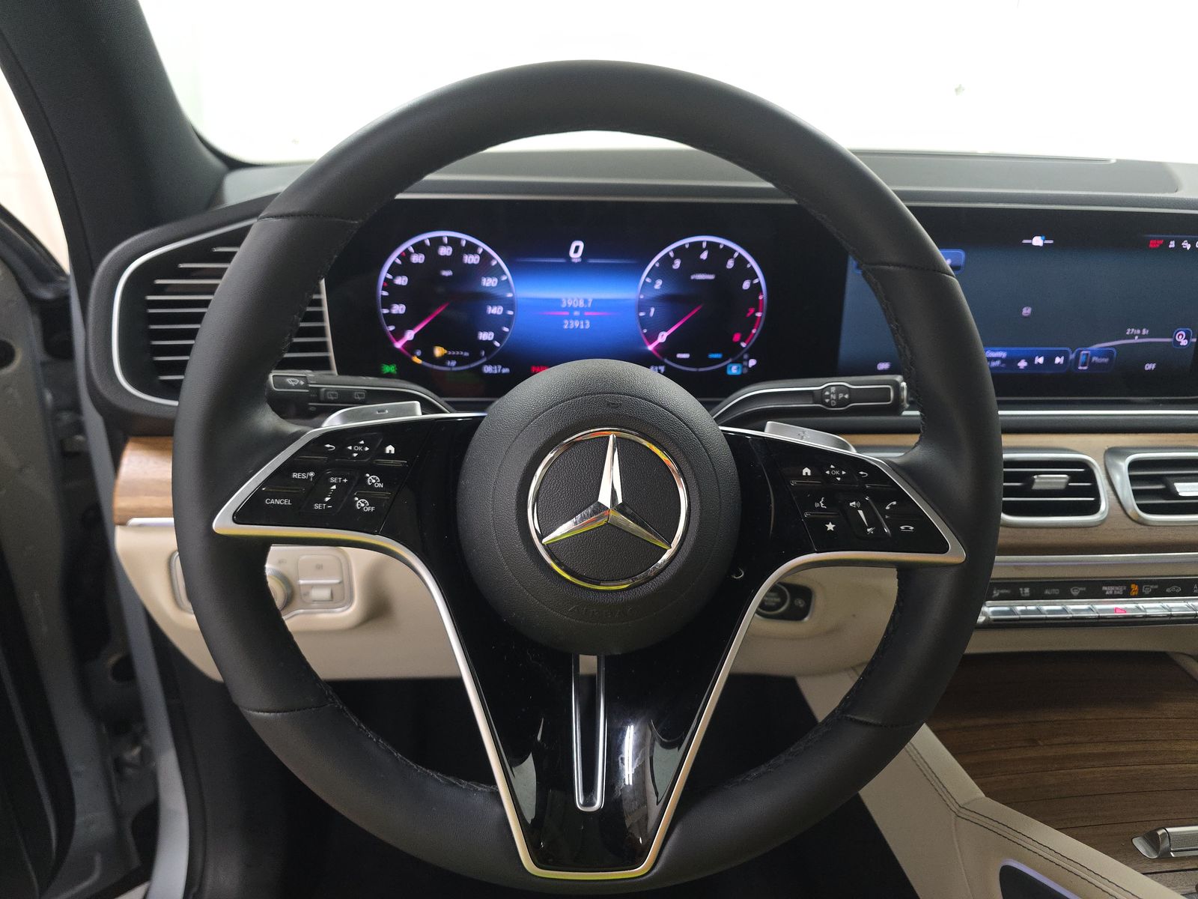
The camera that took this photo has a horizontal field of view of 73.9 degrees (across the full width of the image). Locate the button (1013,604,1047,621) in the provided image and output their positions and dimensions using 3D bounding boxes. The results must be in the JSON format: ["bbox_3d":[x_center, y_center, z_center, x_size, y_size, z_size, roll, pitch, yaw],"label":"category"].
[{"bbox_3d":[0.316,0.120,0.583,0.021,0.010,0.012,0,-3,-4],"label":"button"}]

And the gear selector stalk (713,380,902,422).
[{"bbox_3d":[0.117,-0.028,0.450,0.117,0.026,0.028,0,14,-4],"label":"gear selector stalk"}]

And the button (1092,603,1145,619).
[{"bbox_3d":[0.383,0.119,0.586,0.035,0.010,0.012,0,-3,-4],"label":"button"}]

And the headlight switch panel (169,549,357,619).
[{"bbox_3d":[-0.248,0.100,0.586,0.130,0.060,0.028,0,24,-4],"label":"headlight switch panel"}]

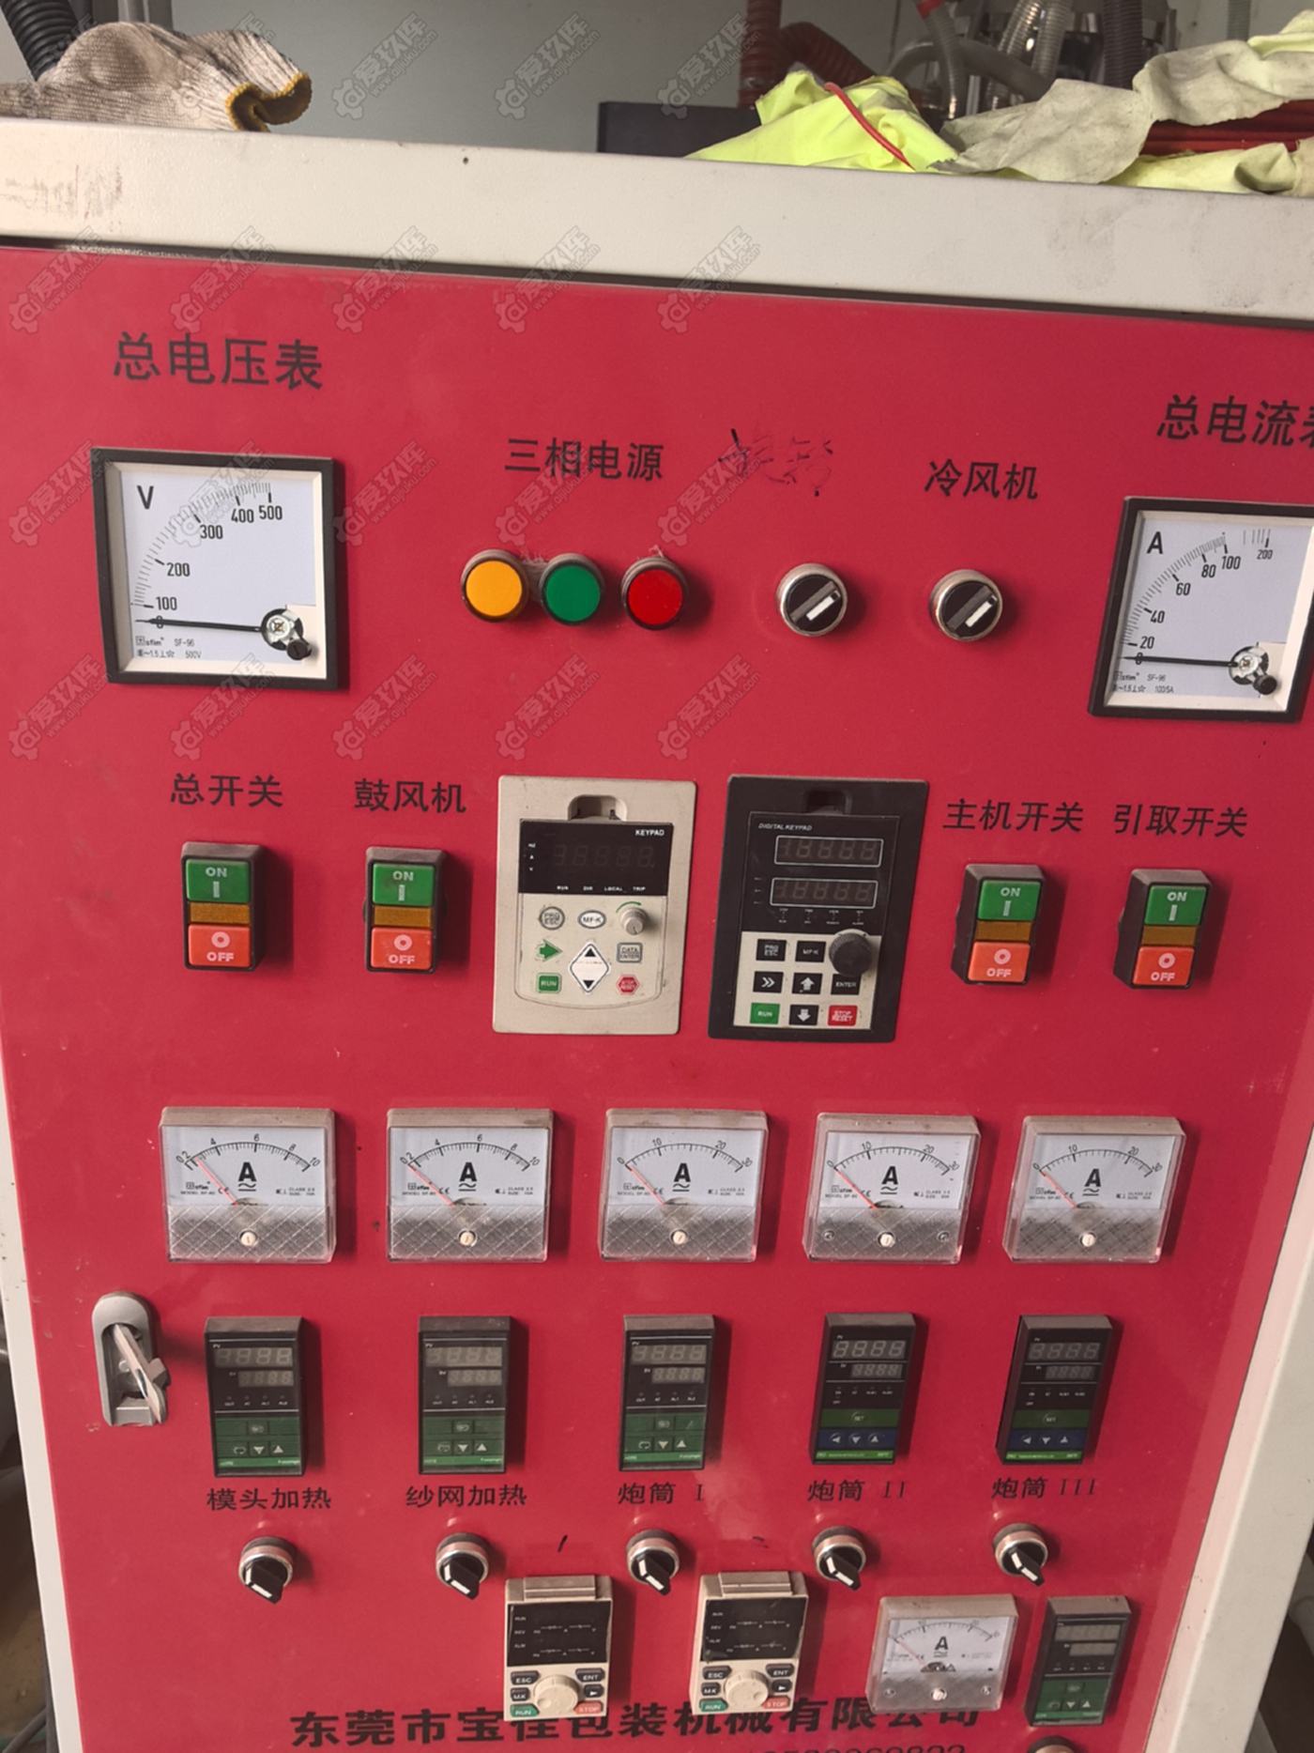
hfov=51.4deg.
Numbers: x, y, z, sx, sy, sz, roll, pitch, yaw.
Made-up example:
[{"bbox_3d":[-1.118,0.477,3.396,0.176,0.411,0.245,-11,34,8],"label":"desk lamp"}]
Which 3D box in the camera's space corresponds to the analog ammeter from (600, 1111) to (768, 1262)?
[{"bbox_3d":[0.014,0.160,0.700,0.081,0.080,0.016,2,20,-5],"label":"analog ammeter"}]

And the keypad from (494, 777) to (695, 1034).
[{"bbox_3d":[-0.030,0.018,0.646,0.090,0.130,0.015,2,21,-5],"label":"keypad"}]

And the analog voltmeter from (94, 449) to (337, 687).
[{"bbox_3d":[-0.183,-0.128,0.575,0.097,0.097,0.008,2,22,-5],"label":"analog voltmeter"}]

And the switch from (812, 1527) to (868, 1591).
[{"bbox_3d":[0.107,0.397,0.791,0.029,0.029,0.024,2,20,-5],"label":"switch"}]

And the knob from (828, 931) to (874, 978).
[{"bbox_3d":[0.094,0.038,0.660,0.019,0.019,0.011,2,20,-5],"label":"knob"}]

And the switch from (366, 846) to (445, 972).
[{"bbox_3d":[-0.117,0.016,0.635,0.031,0.055,0.021,2,21,-5],"label":"switch"}]

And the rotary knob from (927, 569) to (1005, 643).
[{"bbox_3d":[0.138,-0.118,0.603,0.030,0.030,0.023,2,20,-5],"label":"rotary knob"}]

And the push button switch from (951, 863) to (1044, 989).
[{"bbox_3d":[0.166,0.024,0.661,0.034,0.055,0.018,2,20,-5],"label":"push button switch"}]

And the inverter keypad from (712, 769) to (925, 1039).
[{"bbox_3d":[0.077,0.020,0.654,0.094,0.136,0.017,2,21,-5],"label":"inverter keypad"}]

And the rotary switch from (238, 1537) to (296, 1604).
[{"bbox_3d":[-0.220,0.393,0.770,0.030,0.030,0.024,2,21,-5],"label":"rotary switch"}]

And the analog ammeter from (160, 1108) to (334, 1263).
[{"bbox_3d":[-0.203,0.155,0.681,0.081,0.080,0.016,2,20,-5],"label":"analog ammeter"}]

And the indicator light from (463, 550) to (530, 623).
[{"bbox_3d":[-0.069,-0.125,0.587,0.029,0.029,0.017,2,20,-5],"label":"indicator light"}]

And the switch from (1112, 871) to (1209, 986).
[{"bbox_3d":[0.247,0.026,0.667,0.031,0.055,0.021,2,21,-5],"label":"switch"}]

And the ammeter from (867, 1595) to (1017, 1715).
[{"bbox_3d":[0.175,0.477,0.838,0.080,0.079,0.015,2,21,-5],"label":"ammeter"}]

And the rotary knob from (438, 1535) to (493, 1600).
[{"bbox_3d":[-0.111,0.396,0.780,0.030,0.030,0.024,2,21,-5],"label":"rotary knob"}]

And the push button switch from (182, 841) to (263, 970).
[{"bbox_3d":[-0.199,0.014,0.628,0.031,0.055,0.021,2,21,-5],"label":"push button switch"}]

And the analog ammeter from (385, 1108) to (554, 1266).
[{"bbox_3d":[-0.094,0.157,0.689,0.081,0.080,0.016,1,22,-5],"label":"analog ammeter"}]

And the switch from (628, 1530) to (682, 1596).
[{"bbox_3d":[-0.002,0.394,0.781,0.029,0.029,0.024,2,20,-5],"label":"switch"}]

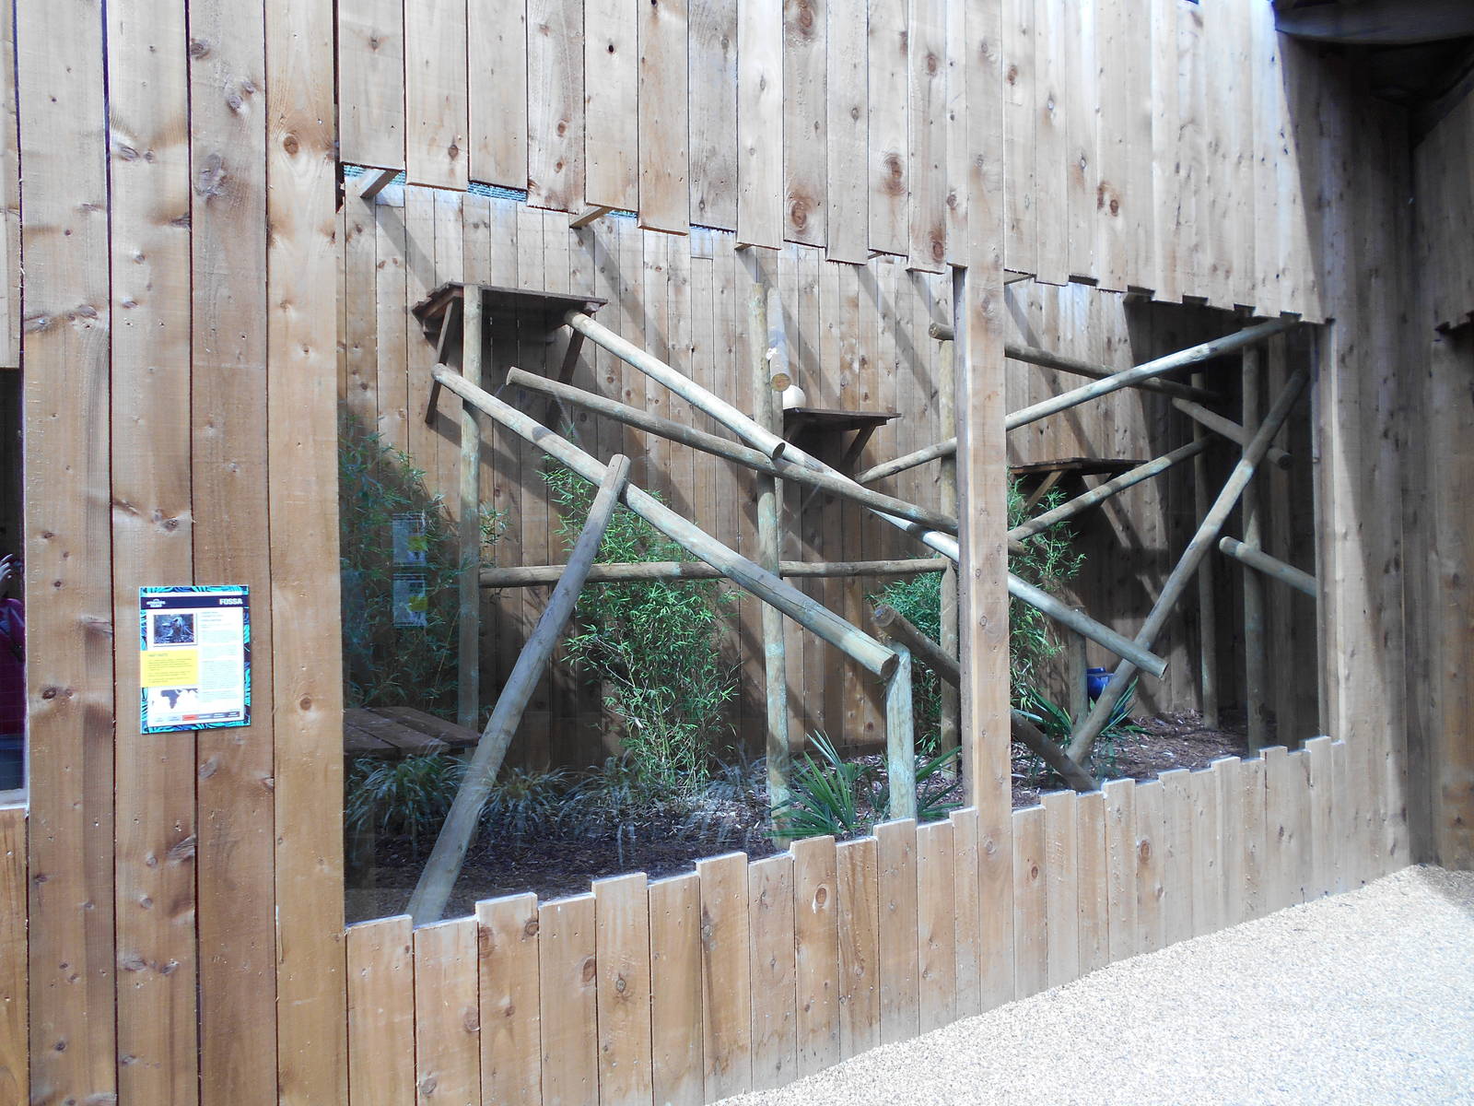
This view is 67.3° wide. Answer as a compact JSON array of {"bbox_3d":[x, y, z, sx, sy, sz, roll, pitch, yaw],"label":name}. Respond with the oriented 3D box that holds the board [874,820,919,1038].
[{"bbox_3d":[0.476,1.137,3.315,0.152,0.654,0.023,-1,0,-32],"label":"board"}]

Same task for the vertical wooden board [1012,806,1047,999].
[{"bbox_3d":[0.953,1.143,3.617,0.154,0.615,0.023,-1,0,-32],"label":"vertical wooden board"}]

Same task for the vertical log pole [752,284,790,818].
[{"bbox_3d":[0.157,0.060,5.038,0.082,2.560,0.082,-3,0,0],"label":"vertical log pole"}]

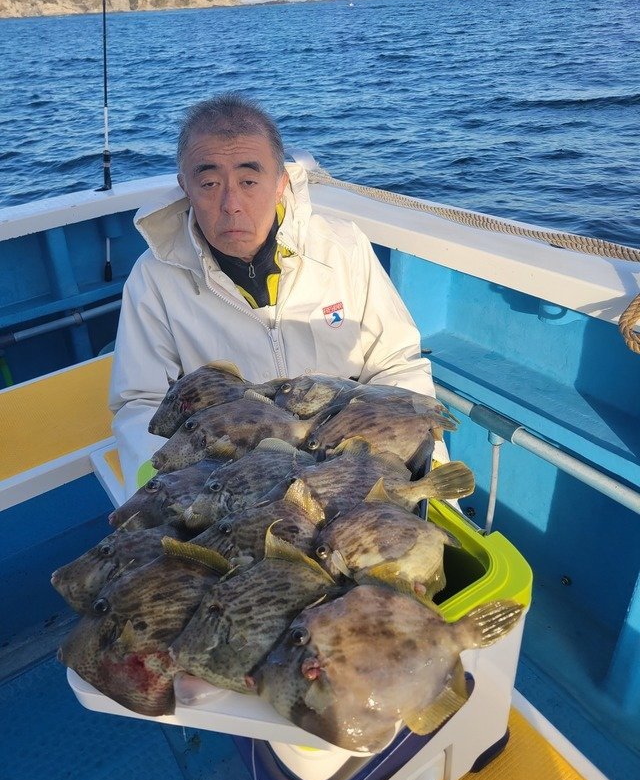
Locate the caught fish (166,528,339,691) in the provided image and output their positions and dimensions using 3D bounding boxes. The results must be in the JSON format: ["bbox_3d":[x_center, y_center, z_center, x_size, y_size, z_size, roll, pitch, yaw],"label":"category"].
[{"bbox_3d":[-0.049,0.262,0.683,0.255,0.050,0.145,-14,47,-10],"label":"caught fish"}]

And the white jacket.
[{"bbox_3d":[-0.083,-0.067,1.174,0.570,0.610,0.450,-3,31,0],"label":"white jacket"}]

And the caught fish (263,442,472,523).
[{"bbox_3d":[0.058,0.141,0.839,0.275,0.048,0.135,-11,50,-7],"label":"caught fish"}]

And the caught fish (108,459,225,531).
[{"bbox_3d":[-0.168,0.147,0.846,0.240,0.048,0.125,-22,52,-16],"label":"caught fish"}]

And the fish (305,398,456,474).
[{"bbox_3d":[0.075,0.076,0.926,0.250,0.048,0.125,-17,51,-11],"label":"fish"}]

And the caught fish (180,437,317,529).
[{"bbox_3d":[-0.070,0.136,0.855,0.240,0.048,0.125,-19,51,-14],"label":"caught fish"}]

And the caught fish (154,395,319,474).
[{"bbox_3d":[-0.107,0.077,0.937,0.265,0.048,0.130,-17,51,-12],"label":"caught fish"}]

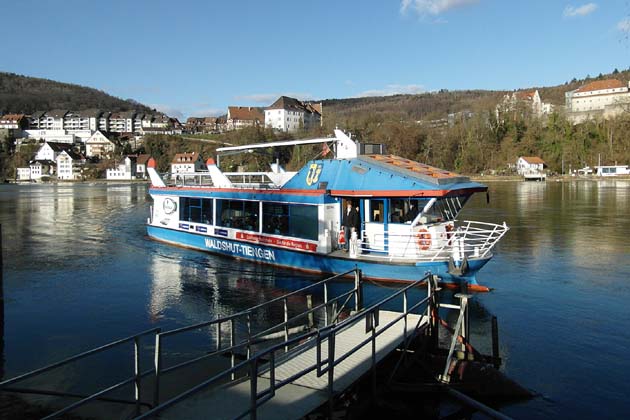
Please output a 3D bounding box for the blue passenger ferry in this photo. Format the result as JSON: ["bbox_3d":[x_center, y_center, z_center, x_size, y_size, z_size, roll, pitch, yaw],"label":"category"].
[{"bbox_3d":[-1.511,-0.610,20.417,20.000,5.300,4.250,4,6,45],"label":"blue passenger ferry"}]

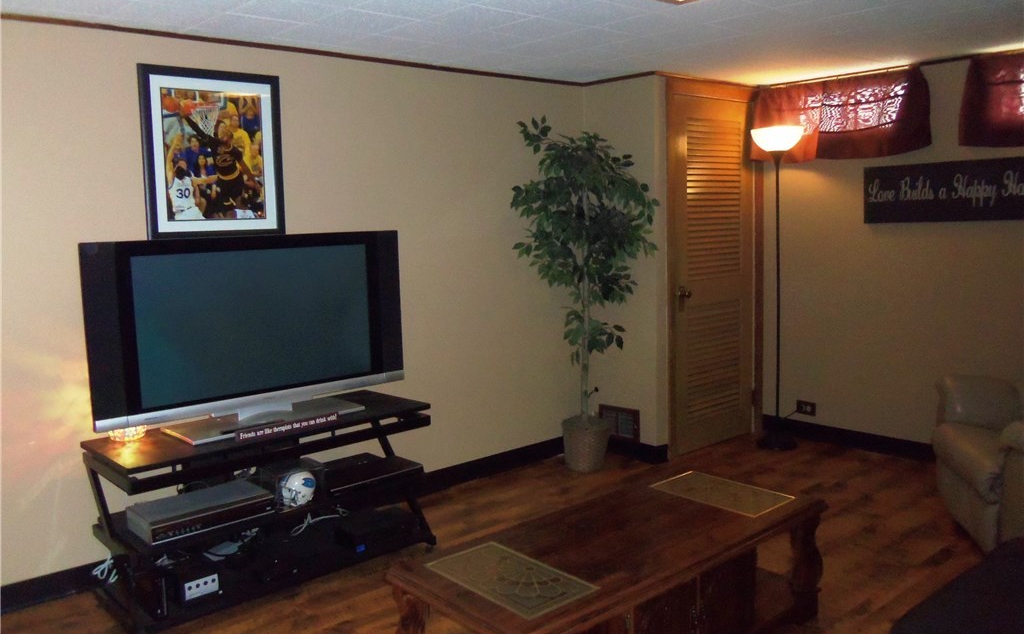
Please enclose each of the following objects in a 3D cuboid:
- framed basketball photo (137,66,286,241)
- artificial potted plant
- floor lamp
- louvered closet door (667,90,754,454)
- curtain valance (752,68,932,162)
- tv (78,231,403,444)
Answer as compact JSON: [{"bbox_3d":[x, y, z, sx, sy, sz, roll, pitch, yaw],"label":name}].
[{"bbox_3d":[-1.195,-0.648,3.350,0.566,0.671,0.030,-7,9,-40],"label":"framed basketball photo"},{"bbox_3d":[0.383,-0.105,4.418,0.588,1.873,0.568,-7,9,-40],"label":"artificial potted plant"},{"bbox_3d":[1.536,-0.157,4.774,0.279,1.828,0.279,-7,9,-40],"label":"floor lamp"},{"bbox_3d":[1.169,-0.247,4.841,0.769,2.003,0.044,-7,9,-40],"label":"louvered closet door"},{"bbox_3d":[1.803,-1.100,4.599,0.130,0.456,0.966,-7,9,-40],"label":"curtain valance"},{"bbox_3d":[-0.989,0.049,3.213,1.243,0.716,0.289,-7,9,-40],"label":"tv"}]

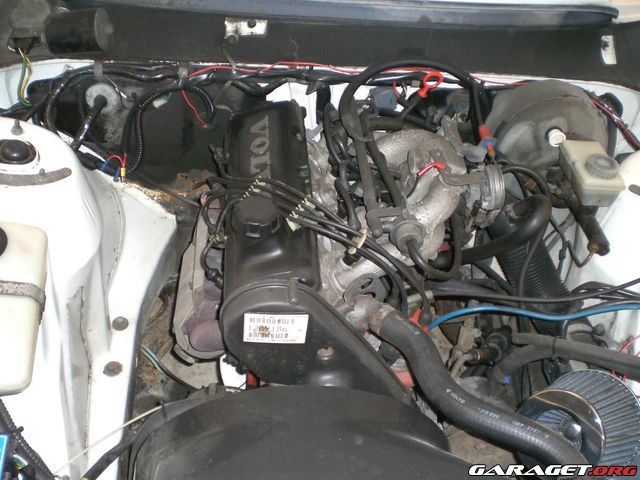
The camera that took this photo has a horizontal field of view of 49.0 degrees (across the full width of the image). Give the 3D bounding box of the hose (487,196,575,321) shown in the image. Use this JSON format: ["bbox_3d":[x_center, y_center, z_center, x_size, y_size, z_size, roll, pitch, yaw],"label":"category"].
[{"bbox_3d":[0.370,0.036,1.277,0.087,0.156,0.253,-18,49,-22],"label":"hose"}]

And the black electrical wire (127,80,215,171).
[{"bbox_3d":[-0.293,-0.220,1.383,0.173,0.102,0.173,0,44,-5],"label":"black electrical wire"}]

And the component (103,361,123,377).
[{"bbox_3d":[-0.328,0.203,1.110,0.028,0.013,0.028,0,44,-5],"label":"component"}]

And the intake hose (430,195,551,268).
[{"bbox_3d":[0.301,-0.011,1.240,0.214,0.126,0.103,-11,46,-16],"label":"intake hose"}]

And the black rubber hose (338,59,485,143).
[{"bbox_3d":[0.176,-0.272,1.380,0.272,0.145,0.095,0,46,-5],"label":"black rubber hose"}]

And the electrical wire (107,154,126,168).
[{"bbox_3d":[-0.389,-0.155,1.351,0.041,0.026,0.017,17,45,12],"label":"electrical wire"}]

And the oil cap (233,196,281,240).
[{"bbox_3d":[-0.095,-0.034,1.050,0.068,0.034,0.068,0,44,-5],"label":"oil cap"}]

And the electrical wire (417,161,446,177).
[{"bbox_3d":[0.192,-0.119,1.204,0.048,0.030,0.012,0,44,-5],"label":"electrical wire"}]

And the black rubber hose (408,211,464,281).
[{"bbox_3d":[0.190,0.009,1.135,0.090,0.055,0.125,3,51,-2],"label":"black rubber hose"}]

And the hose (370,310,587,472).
[{"bbox_3d":[0.217,0.219,1.005,0.384,0.068,0.084,36,52,28],"label":"hose"}]

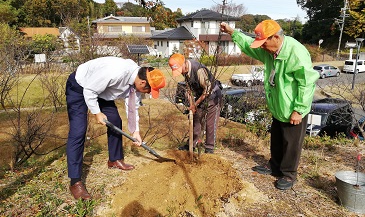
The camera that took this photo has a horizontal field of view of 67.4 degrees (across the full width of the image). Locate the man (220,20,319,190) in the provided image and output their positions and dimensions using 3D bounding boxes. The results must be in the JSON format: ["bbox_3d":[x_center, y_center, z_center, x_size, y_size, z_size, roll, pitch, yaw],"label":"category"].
[{"bbox_3d":[0.820,-0.012,2.620,0.820,1.580,0.650,-2,14,-8],"label":"man"}]

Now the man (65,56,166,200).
[{"bbox_3d":[-0.610,0.151,2.628,0.930,1.280,0.720,1,14,5],"label":"man"}]

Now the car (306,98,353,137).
[{"bbox_3d":[5.450,0.480,11.325,3.900,1.480,1.670,-13,18,-42],"label":"car"}]

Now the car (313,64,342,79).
[{"bbox_3d":[15.700,-4.082,30.284,3.600,1.500,1.600,-7,15,-27],"label":"car"}]

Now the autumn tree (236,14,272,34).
[{"bbox_3d":[22.100,-23.052,81.881,9.000,9.500,9.000,0,13,0],"label":"autumn tree"}]

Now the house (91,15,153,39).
[{"bbox_3d":[-12.200,-14.259,54.682,11.800,7.600,8.500,-2,14,-10],"label":"house"}]

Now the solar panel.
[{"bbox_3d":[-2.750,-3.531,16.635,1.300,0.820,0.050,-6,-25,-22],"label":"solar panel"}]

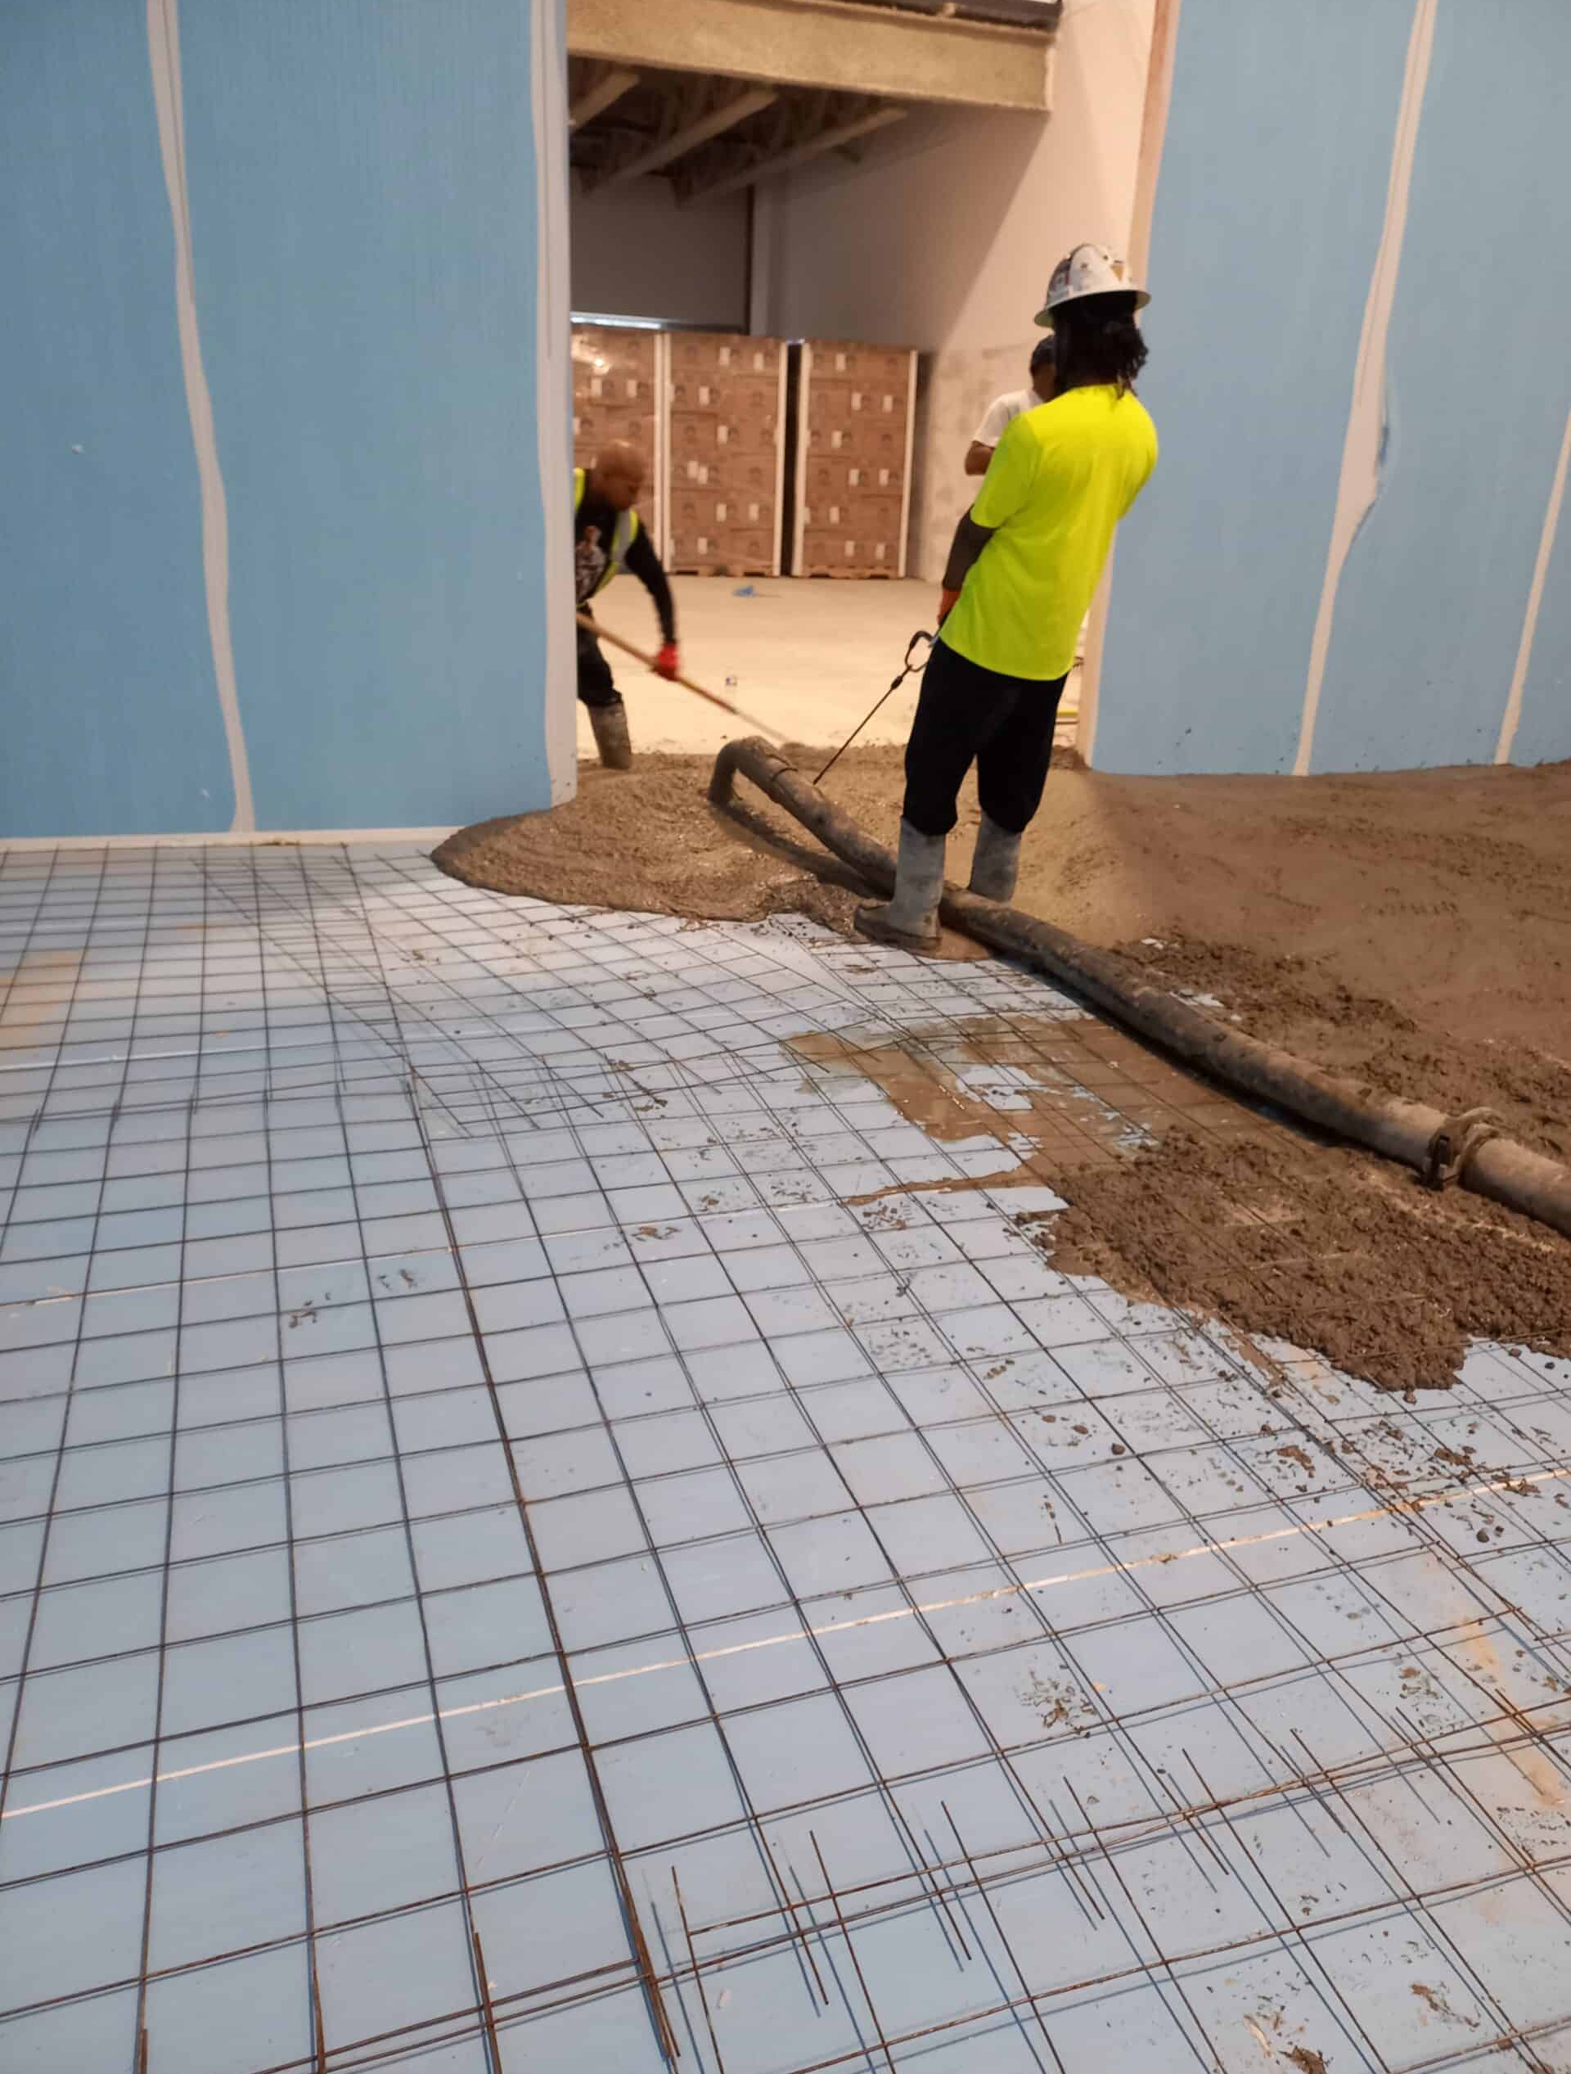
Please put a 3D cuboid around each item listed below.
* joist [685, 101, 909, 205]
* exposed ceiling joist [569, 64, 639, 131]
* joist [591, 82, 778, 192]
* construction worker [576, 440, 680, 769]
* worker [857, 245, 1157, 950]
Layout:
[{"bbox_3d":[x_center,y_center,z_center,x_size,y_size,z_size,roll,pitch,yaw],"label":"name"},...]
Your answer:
[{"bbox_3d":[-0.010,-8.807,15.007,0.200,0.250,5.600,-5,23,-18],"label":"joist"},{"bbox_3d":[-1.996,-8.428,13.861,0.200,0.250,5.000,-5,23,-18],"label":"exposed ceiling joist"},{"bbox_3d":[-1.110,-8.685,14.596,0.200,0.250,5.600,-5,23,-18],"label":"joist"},{"bbox_3d":[-0.739,-1.739,6.150,0.800,1.320,0.650,14,24,28],"label":"construction worker"},{"bbox_3d":[0.597,-1.186,4.285,0.580,1.860,0.660,-18,29,-41],"label":"worker"}]

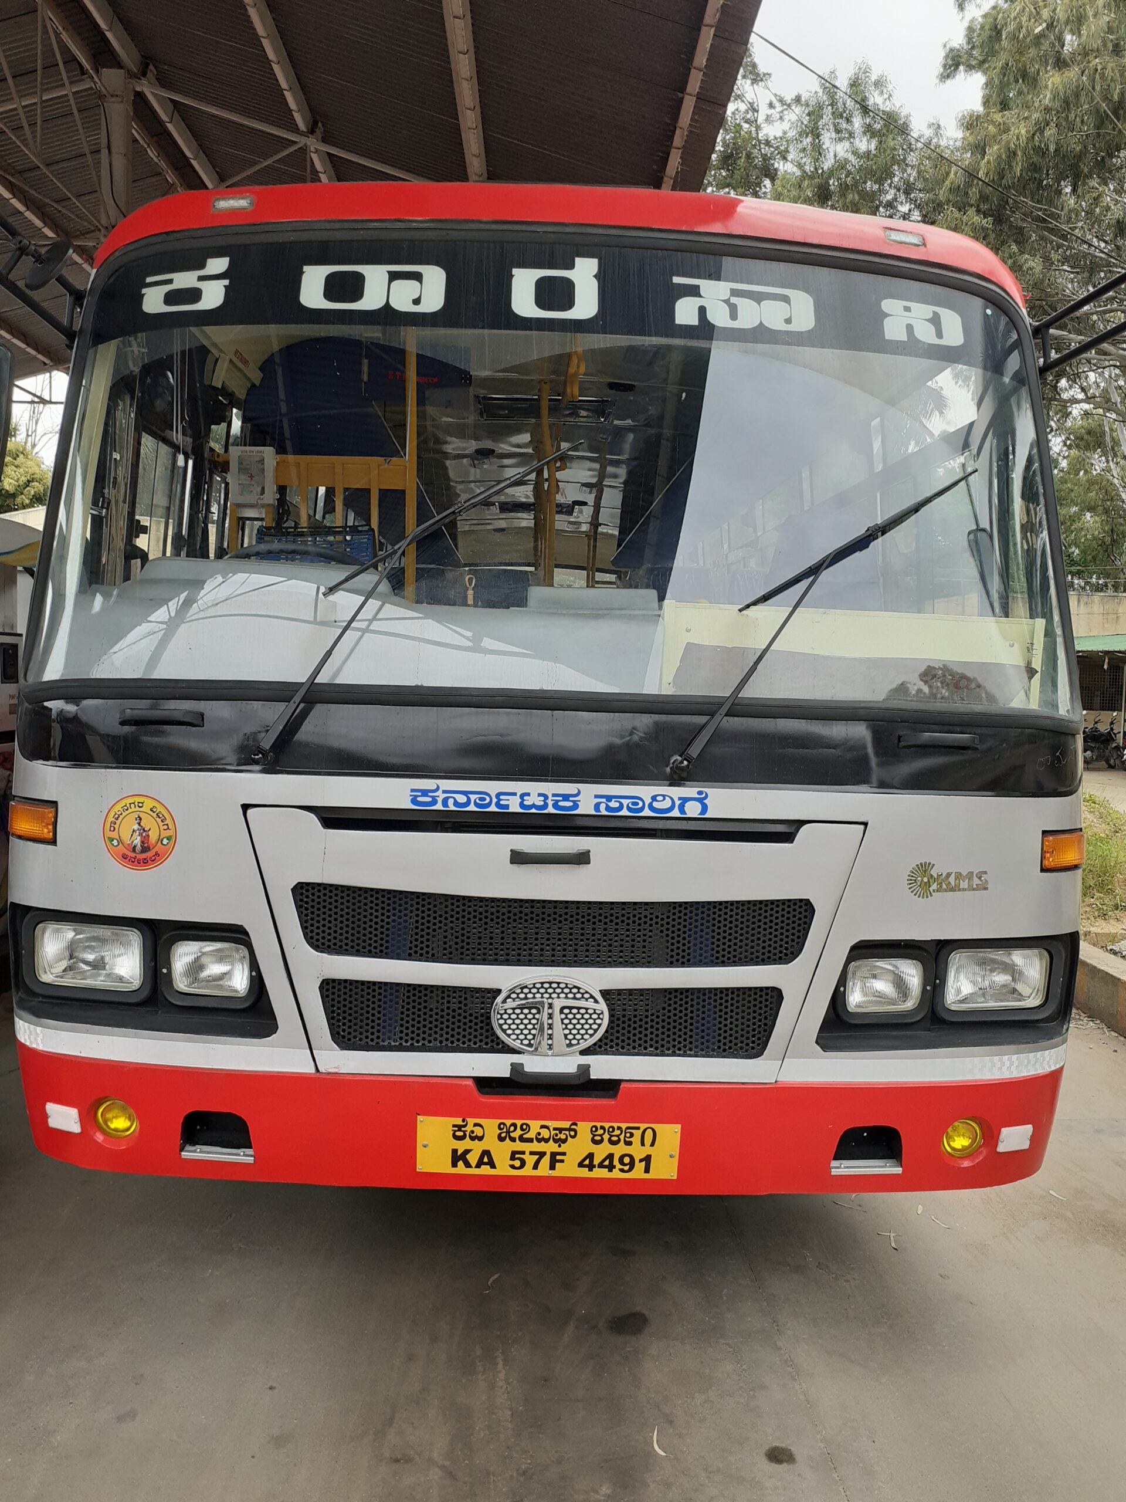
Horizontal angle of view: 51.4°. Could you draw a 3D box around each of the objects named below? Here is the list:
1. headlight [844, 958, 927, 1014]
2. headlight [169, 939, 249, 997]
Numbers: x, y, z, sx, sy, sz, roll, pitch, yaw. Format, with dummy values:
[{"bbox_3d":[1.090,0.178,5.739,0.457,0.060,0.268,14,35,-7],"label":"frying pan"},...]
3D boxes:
[{"bbox_3d":[0.714,0.521,2.637,0.182,0.118,0.070,1,2,-5],"label":"headlight"},{"bbox_3d":[-0.766,0.473,2.580,0.174,0.114,0.070,2,2,1],"label":"headlight"}]

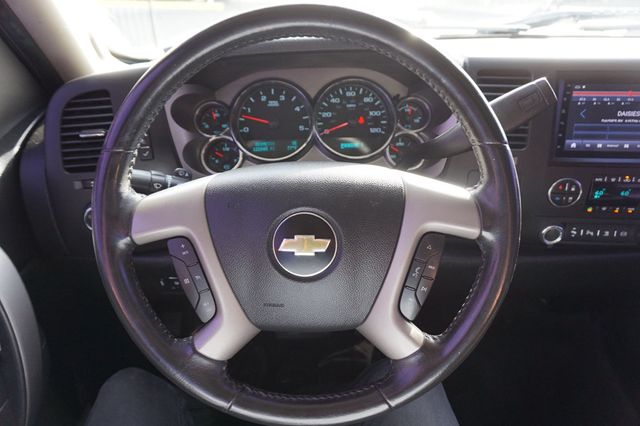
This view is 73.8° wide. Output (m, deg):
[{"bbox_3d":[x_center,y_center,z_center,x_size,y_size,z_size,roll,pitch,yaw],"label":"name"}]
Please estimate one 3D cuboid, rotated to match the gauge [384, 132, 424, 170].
[{"bbox_3d":[0.115,-0.082,0.582,0.056,0.053,0.020,-2,0,-2],"label":"gauge"}]

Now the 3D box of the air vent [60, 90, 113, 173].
[{"bbox_3d":[-0.297,-0.104,0.554,0.061,0.104,0.040,-8,10,-16],"label":"air vent"}]

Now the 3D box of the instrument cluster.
[{"bbox_3d":[-0.019,-0.113,0.580,0.346,0.129,0.050,-2,0,-2],"label":"instrument cluster"}]

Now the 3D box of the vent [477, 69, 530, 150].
[{"bbox_3d":[0.244,-0.138,0.580,0.069,0.105,0.040,2,11,7],"label":"vent"}]

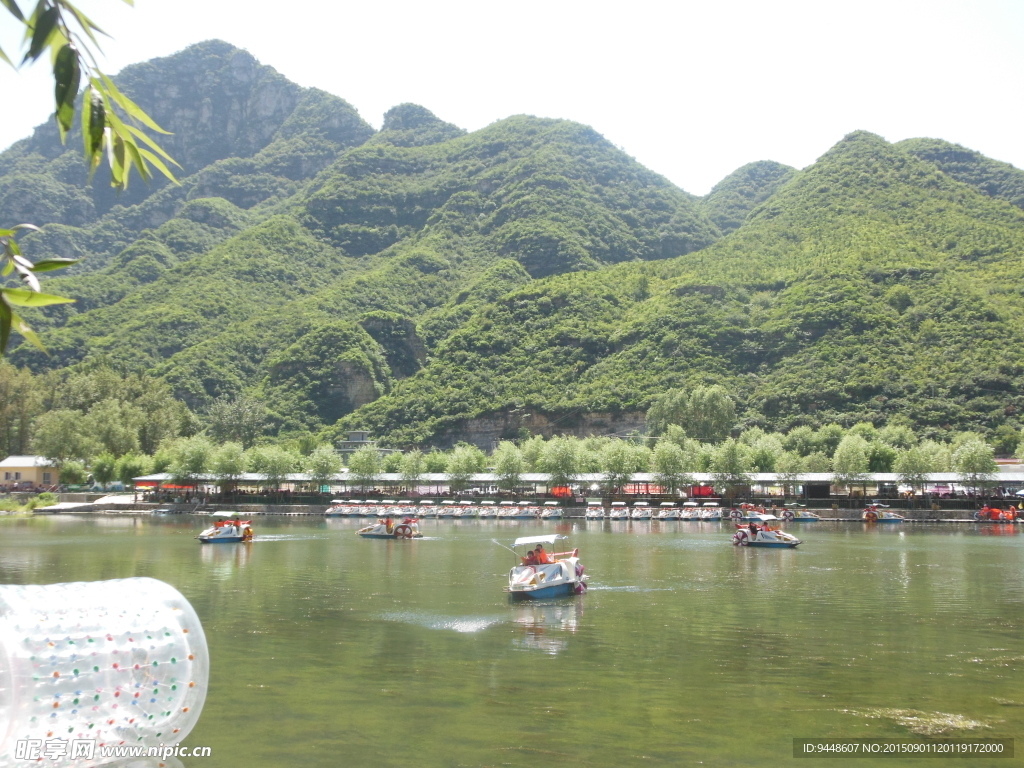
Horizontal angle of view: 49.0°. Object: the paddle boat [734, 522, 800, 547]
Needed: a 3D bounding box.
[{"bbox_3d":[12.196,7.138,53.867,3.400,1.450,1.600,-3,-6,31],"label":"paddle boat"}]

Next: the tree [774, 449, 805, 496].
[{"bbox_3d":[29.278,9.858,118.598,3.280,5.680,3.280,0,-5,0],"label":"tree"}]

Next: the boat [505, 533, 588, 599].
[{"bbox_3d":[0.944,4.689,29.087,1.600,1.650,3.400,-3,-6,25],"label":"boat"}]

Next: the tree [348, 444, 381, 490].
[{"bbox_3d":[-16.876,10.175,128.612,3.670,6.500,3.670,0,-5,0],"label":"tree"}]

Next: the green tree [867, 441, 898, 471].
[{"bbox_3d":[46.144,10.337,140.000,3.985,6.601,3.985,0,-5,0],"label":"green tree"}]

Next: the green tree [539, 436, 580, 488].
[{"bbox_3d":[5.162,9.336,122.162,4.580,7.260,4.350,0,-5,0],"label":"green tree"}]

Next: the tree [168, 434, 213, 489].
[{"bbox_3d":[-38.234,9.702,133.681,5.000,7.300,5.000,0,-5,0],"label":"tree"}]

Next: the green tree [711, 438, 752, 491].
[{"bbox_3d":[22.358,9.014,114.500,4.400,6.926,4.400,0,-5,0],"label":"green tree"}]

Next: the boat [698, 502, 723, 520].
[{"bbox_3d":[19.522,12.516,110.000,1.800,1.720,3.700,-2,-6,20],"label":"boat"}]

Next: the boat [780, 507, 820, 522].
[{"bbox_3d":[29.202,13.021,113.781,3.700,1.900,1.750,-1,-5,10],"label":"boat"}]

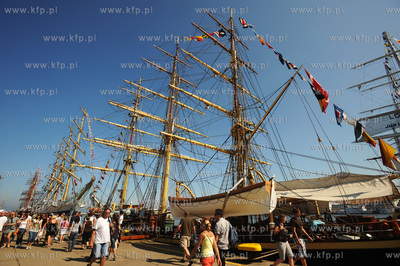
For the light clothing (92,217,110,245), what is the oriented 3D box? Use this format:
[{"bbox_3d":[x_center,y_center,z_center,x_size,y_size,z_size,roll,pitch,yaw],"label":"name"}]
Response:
[{"bbox_3d":[-2.794,2.760,5.352,0.500,0.680,0.320,16,-27,-34],"label":"light clothing"}]

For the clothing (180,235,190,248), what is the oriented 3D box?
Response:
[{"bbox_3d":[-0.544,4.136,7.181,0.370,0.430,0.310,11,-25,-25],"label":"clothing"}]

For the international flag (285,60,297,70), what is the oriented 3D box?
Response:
[{"bbox_3d":[6.444,-4.806,13.436,0.750,0.700,0.300,-19,-29,38],"label":"international flag"}]

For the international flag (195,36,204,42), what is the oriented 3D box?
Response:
[{"bbox_3d":[-0.059,-10.992,22.185,1.100,0.700,0.300,-19,-29,38],"label":"international flag"}]

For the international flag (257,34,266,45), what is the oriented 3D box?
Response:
[{"bbox_3d":[5.184,-7.882,15.906,0.800,0.850,0.300,-19,-29,38],"label":"international flag"}]

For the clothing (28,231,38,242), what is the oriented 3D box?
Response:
[{"bbox_3d":[-8.896,5.510,10.049,0.400,0.540,0.310,15,-27,-32],"label":"clothing"}]

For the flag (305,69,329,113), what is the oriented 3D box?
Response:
[{"bbox_3d":[7.263,-2.650,11.764,1.200,2.800,0.500,-19,-29,38],"label":"flag"}]

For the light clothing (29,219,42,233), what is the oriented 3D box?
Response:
[{"bbox_3d":[-8.875,5.021,10.254,0.500,0.630,0.280,15,-27,-32],"label":"light clothing"}]

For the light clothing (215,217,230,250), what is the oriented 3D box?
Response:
[{"bbox_3d":[0.560,2.503,4.700,0.300,0.720,0.450,-17,-28,36],"label":"light clothing"}]

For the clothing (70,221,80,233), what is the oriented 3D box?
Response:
[{"bbox_3d":[-5.866,4.406,8.891,0.400,0.520,0.260,16,-27,-34],"label":"clothing"}]

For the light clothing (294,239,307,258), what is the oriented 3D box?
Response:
[{"bbox_3d":[3.004,3.436,5.613,0.360,0.480,0.340,-10,-25,23],"label":"light clothing"}]

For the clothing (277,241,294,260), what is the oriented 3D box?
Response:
[{"bbox_3d":[2.456,3.380,5.420,0.440,0.450,0.360,-10,-25,23],"label":"clothing"}]

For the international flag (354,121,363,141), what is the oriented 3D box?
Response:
[{"bbox_3d":[8.232,-0.130,9.800,0.400,1.100,0.300,-19,-29,38],"label":"international flag"}]

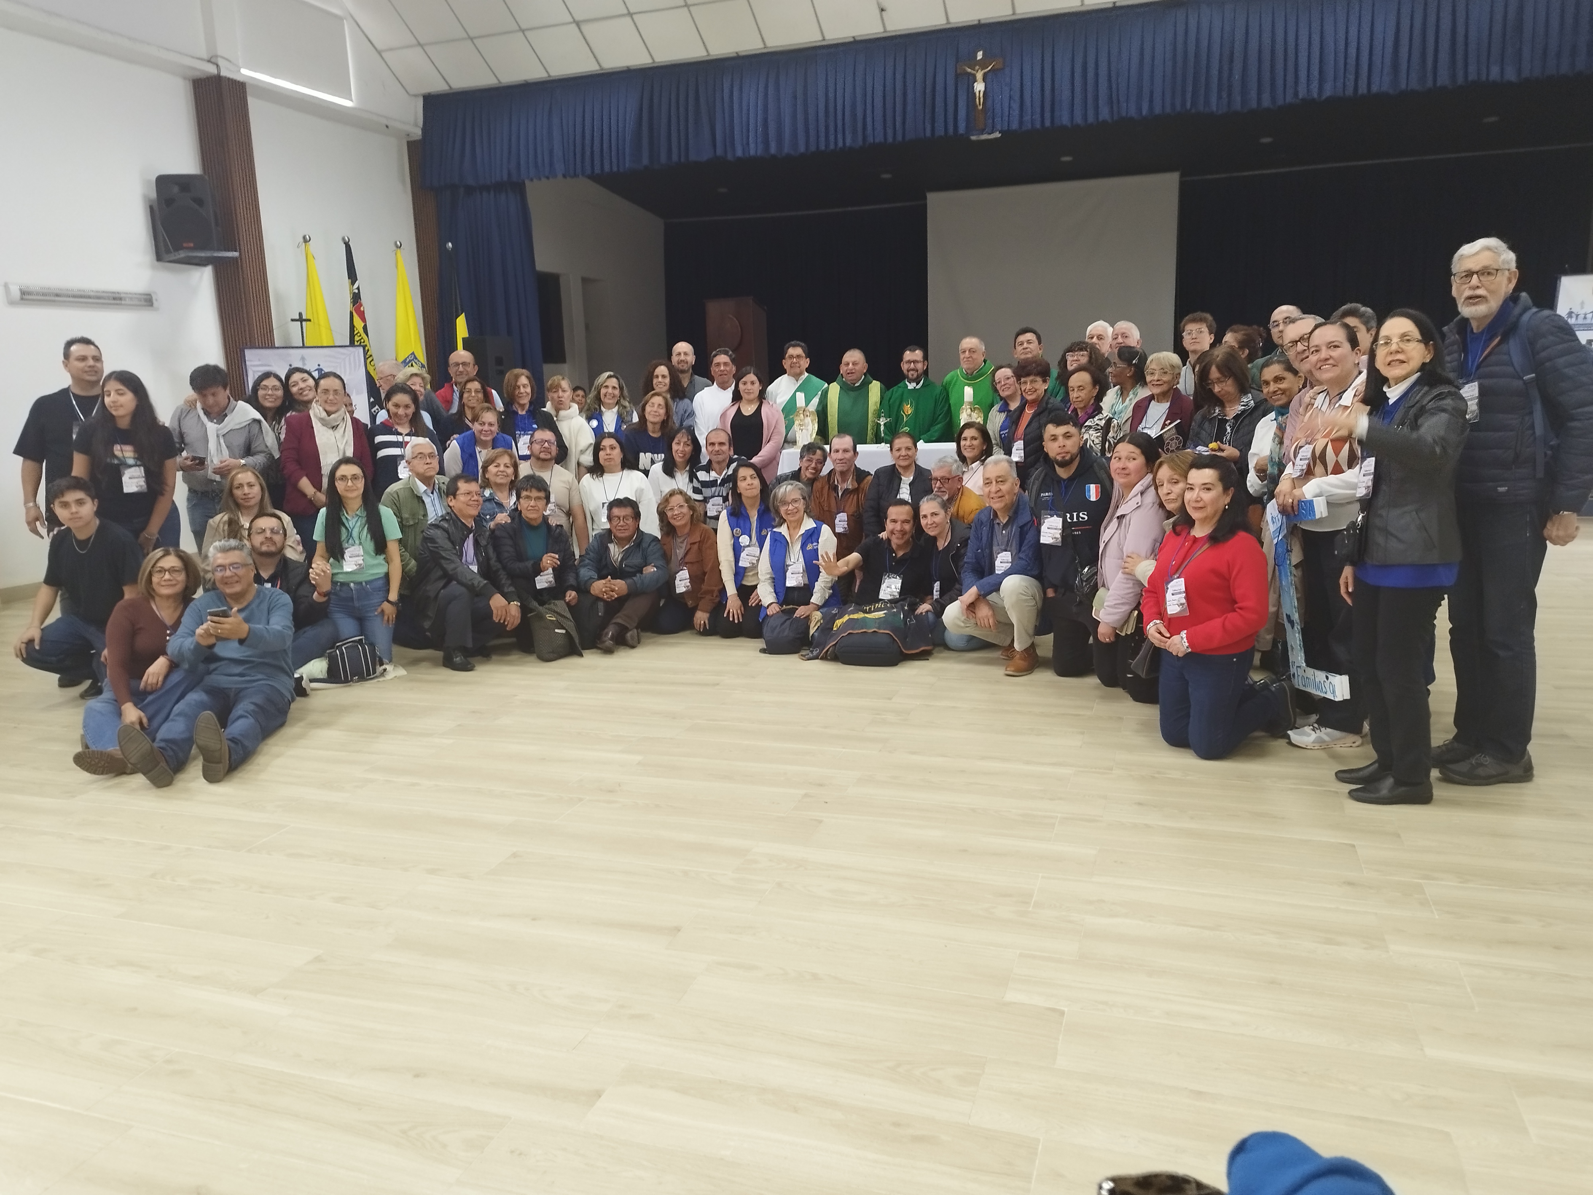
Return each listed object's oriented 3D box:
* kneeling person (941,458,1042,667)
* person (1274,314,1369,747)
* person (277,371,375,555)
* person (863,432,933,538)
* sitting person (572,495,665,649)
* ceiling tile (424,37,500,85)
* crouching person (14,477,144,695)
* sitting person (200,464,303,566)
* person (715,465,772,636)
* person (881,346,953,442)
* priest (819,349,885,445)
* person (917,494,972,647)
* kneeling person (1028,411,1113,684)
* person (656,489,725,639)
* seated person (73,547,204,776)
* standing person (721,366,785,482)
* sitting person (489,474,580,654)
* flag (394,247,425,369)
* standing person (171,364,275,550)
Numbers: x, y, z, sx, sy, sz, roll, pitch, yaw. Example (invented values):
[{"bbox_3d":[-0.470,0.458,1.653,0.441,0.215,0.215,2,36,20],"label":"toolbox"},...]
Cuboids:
[{"bbox_3d":[1.004,-0.185,5.500,0.530,1.030,0.680,4,12,26],"label":"kneeling person"},{"bbox_3d":[1.995,-0.230,4.168,0.440,1.570,0.470,-12,15,-41],"label":"person"},{"bbox_3d":[-2.854,-0.599,6.753,0.510,1.540,0.330,-7,13,-20],"label":"person"},{"bbox_3d":[0.620,-0.437,6.668,0.500,1.100,0.620,-1,11,7],"label":"person"},{"bbox_3d":[-0.987,-0.165,6.175,0.570,0.800,0.660,-4,12,-8],"label":"sitting person"},{"bbox_3d":[-3.568,-5.684,11.773,0.610,0.020,0.600,2,-21,18],"label":"ceiling tile"},{"bbox_3d":[-3.606,-0.058,5.634,0.620,1.050,0.640,-4,12,-12],"label":"crouching person"},{"bbox_3d":[-3.061,-0.248,6.346,0.550,1.040,0.600,-7,13,-20],"label":"sitting person"},{"bbox_3d":[-0.277,-0.314,6.528,0.430,0.980,0.600,-1,11,3],"label":"person"},{"bbox_3d":[0.852,-0.960,7.883,0.560,1.630,0.400,2,12,18],"label":"person"},{"bbox_3d":[0.415,-0.941,7.882,0.540,1.620,0.400,0,12,9],"label":"priest"},{"bbox_3d":[0.814,-0.182,5.971,0.470,0.790,0.600,3,13,23],"label":"person"},{"bbox_3d":[1.300,-0.289,5.409,0.500,1.250,0.620,0,11,11],"label":"kneeling person"},{"bbox_3d":[-0.619,-0.238,6.429,0.440,0.810,0.580,-1,12,7],"label":"person"},{"bbox_3d":[-2.784,0.208,4.748,0.600,0.800,0.840,-7,13,-23],"label":"seated person"},{"bbox_3d":[-0.285,-0.837,7.701,0.460,1.540,0.300,-1,11,6],"label":"standing person"},{"bbox_3d":[-1.466,-0.213,6.206,0.520,0.970,0.660,-4,11,-12],"label":"sitting person"},{"bbox_3d":[-3.792,-2.649,10.847,0.250,1.500,0.400,2,12,19],"label":"flag"},{"bbox_3d":[-3.265,-0.505,6.332,0.560,1.630,0.400,-6,12,-21],"label":"standing person"}]

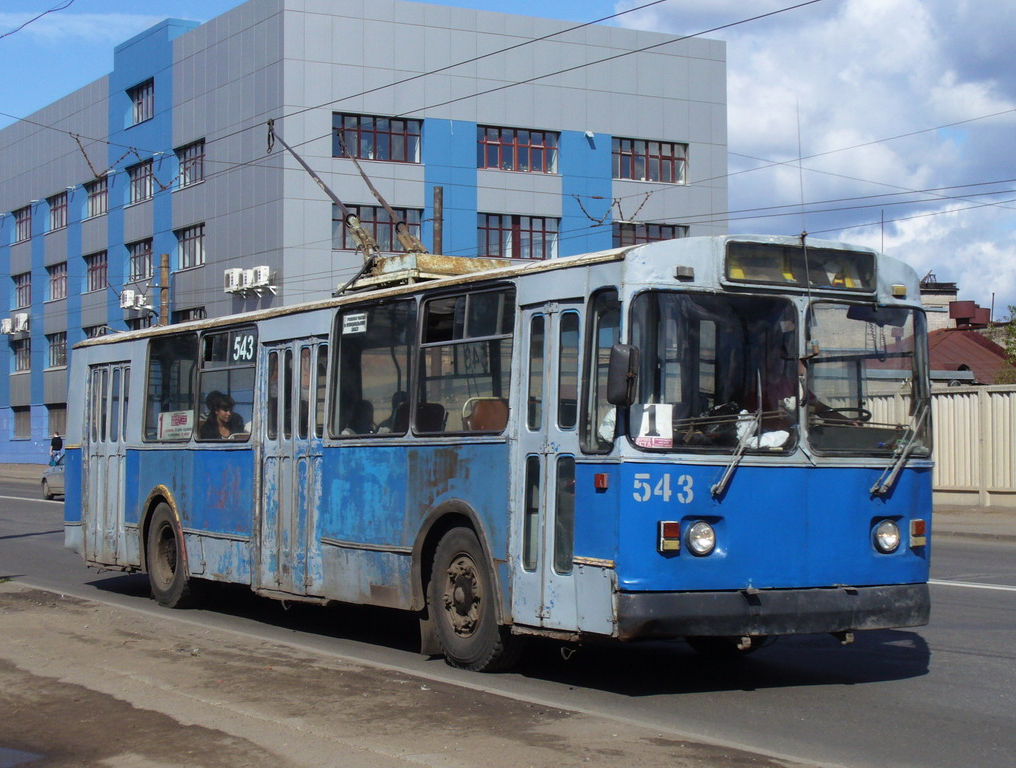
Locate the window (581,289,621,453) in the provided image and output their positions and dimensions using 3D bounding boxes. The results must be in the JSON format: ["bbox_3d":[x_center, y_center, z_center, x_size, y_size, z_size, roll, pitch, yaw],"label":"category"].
[{"bbox_3d":[0.577,-0.082,9.851,0.060,1.020,0.350,6,-5,-31],"label":"window"}]

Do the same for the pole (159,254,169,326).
[{"bbox_3d":[-12.508,-0.360,58.000,0.280,8.700,0.280,2,-3,-33],"label":"pole"}]

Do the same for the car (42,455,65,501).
[{"bbox_3d":[-11.950,2.587,45.800,1.680,1.430,4.200,2,-3,-33],"label":"car"}]

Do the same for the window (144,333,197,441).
[{"bbox_3d":[-3.388,0.043,15.998,0.060,1.050,1.340,6,-5,-31],"label":"window"}]

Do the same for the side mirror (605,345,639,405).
[{"bbox_3d":[0.674,-0.050,9.430,0.190,0.370,0.110,0,-3,5],"label":"side mirror"}]

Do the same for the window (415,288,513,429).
[{"bbox_3d":[-0.315,-0.147,11.345,0.060,1.000,1.280,6,-5,-31],"label":"window"}]

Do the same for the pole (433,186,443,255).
[{"bbox_3d":[-1.898,-1.000,43.000,0.260,8.600,0.260,2,-3,-33],"label":"pole"}]

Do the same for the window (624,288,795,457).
[{"bbox_3d":[1.285,-0.066,9.902,1.190,0.990,0.070,2,-5,-23],"label":"window"}]

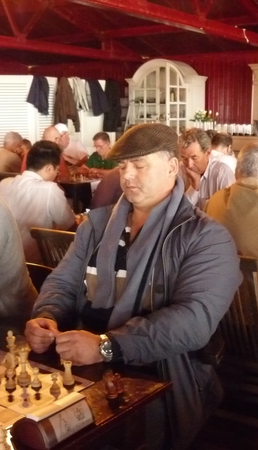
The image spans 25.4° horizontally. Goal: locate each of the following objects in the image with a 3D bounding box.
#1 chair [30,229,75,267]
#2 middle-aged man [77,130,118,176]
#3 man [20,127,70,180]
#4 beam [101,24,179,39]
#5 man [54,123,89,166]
[{"bbox_3d":[-0.185,0.431,2.880,0.440,0.830,0.500,7,12,37],"label":"chair"},{"bbox_3d":[-0.270,-0.267,5.650,0.550,1.260,0.800,5,12,30],"label":"middle-aged man"},{"bbox_3d":[-0.837,-0.270,5.800,0.540,1.360,0.700,7,12,36],"label":"man"},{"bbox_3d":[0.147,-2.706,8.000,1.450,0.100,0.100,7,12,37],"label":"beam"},{"bbox_3d":[-0.600,-0.381,6.100,0.550,1.320,0.800,8,13,40],"label":"man"}]

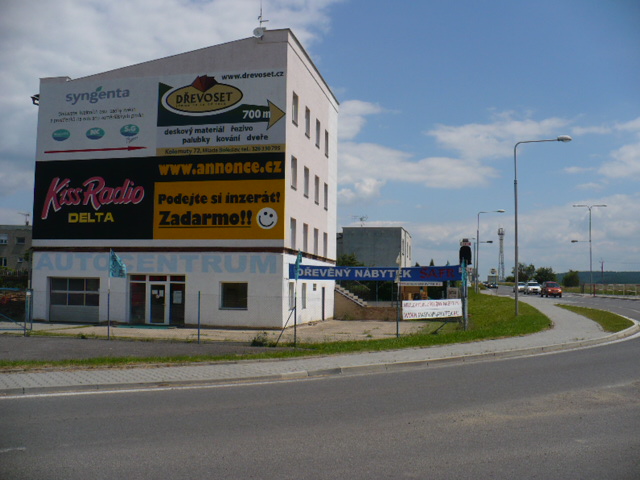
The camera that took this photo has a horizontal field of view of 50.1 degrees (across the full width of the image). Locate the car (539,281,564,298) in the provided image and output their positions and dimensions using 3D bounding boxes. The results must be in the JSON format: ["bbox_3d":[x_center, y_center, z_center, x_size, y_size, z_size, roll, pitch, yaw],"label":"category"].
[{"bbox_3d":[22.921,4.914,67.500,1.660,1.500,3.900,0,-4,11],"label":"car"}]

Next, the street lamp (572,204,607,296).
[{"bbox_3d":[29.973,1.144,76.000,3.700,10.000,0.350,0,-4,8],"label":"street lamp"}]

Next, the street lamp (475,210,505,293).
[{"bbox_3d":[19.429,1.416,77.500,3.100,9.400,0.350,0,-4,8],"label":"street lamp"}]

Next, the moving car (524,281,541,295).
[{"bbox_3d":[25.699,5.849,82.500,1.740,1.460,4.400,0,-4,11],"label":"moving car"}]

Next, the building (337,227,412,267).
[{"bbox_3d":[5.804,2.548,70.257,6.200,6.500,12.000,0,-4,12],"label":"building"}]

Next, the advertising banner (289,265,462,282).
[{"bbox_3d":[2.692,1.592,33.000,8.400,0.800,0.060,0,-4,6],"label":"advertising banner"}]

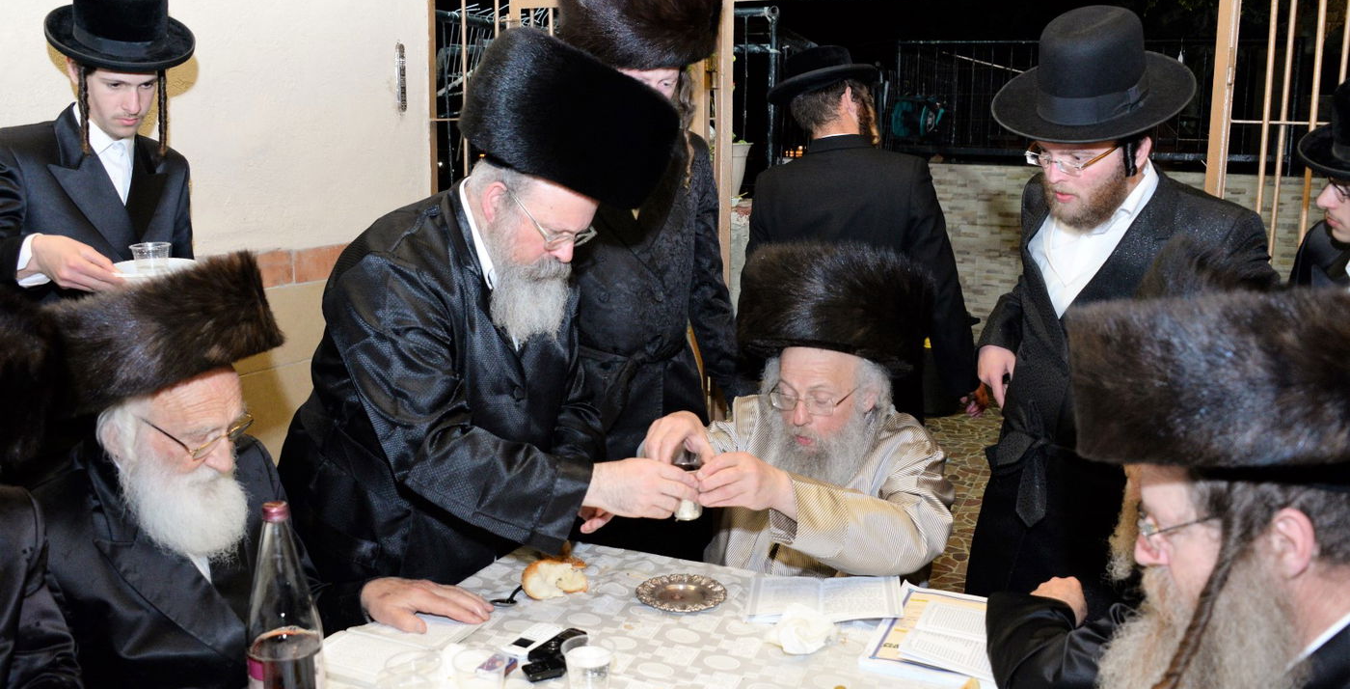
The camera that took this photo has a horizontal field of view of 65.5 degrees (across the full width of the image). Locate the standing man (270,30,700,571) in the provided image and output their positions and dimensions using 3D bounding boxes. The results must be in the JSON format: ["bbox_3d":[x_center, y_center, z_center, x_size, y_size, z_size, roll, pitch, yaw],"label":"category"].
[{"bbox_3d":[-0.338,0.256,1.960,0.770,1.650,0.570,6,11,29],"label":"standing man"}]

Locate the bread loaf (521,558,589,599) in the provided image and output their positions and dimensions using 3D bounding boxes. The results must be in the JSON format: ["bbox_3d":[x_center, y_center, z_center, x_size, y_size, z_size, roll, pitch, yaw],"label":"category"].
[{"bbox_3d":[-0.197,0.361,1.681,0.108,0.062,0.075,-1,10,-6],"label":"bread loaf"}]

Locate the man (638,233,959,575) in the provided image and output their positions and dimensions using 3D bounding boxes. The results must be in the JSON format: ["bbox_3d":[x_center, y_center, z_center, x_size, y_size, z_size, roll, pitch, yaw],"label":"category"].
[{"bbox_3d":[0.217,0.457,1.908,0.600,1.280,0.680,4,11,20],"label":"man"}]

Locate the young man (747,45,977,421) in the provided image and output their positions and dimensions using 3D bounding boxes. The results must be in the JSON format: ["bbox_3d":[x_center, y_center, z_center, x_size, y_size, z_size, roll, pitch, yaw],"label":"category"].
[{"bbox_3d":[0.560,-0.020,3.245,0.620,1.760,0.380,4,11,20],"label":"young man"}]

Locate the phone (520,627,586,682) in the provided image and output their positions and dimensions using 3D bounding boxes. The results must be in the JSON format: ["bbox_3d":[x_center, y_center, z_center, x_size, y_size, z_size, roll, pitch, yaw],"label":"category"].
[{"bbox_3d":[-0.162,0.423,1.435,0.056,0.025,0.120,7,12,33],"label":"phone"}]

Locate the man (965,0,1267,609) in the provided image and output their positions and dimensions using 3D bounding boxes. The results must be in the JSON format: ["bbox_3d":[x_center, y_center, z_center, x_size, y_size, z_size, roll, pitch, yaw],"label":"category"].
[{"bbox_3d":[0.798,0.232,2.000,0.380,1.700,0.520,-7,12,-36],"label":"man"}]

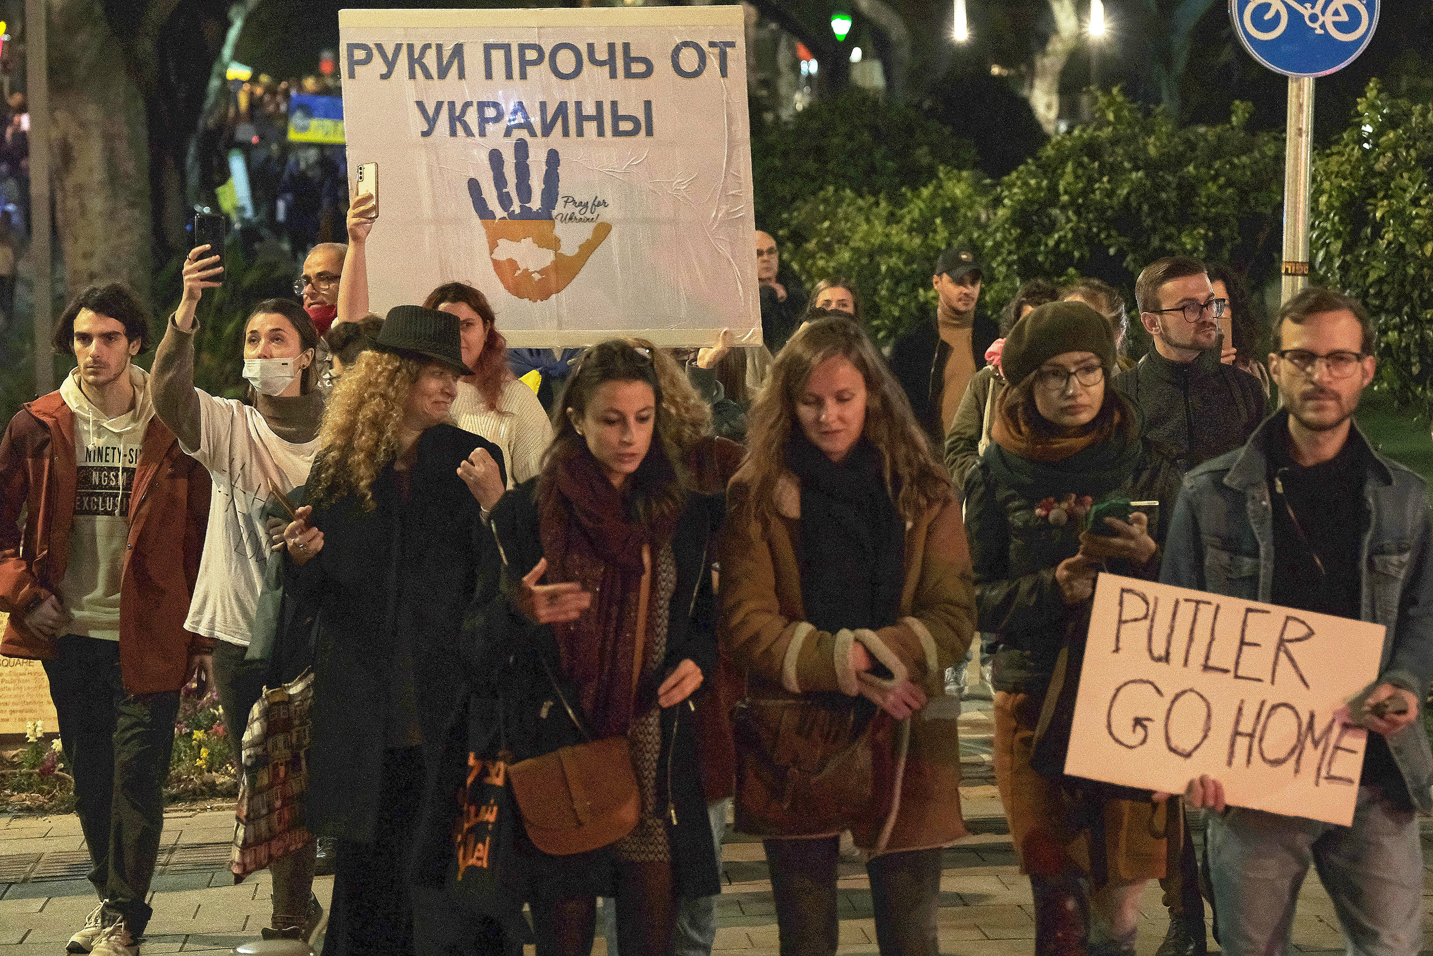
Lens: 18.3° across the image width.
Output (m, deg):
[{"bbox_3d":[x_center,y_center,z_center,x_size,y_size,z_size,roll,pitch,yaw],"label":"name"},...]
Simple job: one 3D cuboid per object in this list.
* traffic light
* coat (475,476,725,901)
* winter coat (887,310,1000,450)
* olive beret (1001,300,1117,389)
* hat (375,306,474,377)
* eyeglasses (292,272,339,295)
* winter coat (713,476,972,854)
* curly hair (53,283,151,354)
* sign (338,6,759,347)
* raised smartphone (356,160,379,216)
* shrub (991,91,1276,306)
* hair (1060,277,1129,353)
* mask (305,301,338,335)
[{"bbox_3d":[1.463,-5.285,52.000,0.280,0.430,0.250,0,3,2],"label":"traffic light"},{"bbox_3d":[-0.200,0.364,7.700,0.440,0.740,0.330,-1,4,-14],"label":"coat"},{"bbox_3d":[0.896,-0.287,17.200,0.500,0.740,0.300,-1,3,-18],"label":"winter coat"},{"bbox_3d":[0.652,-0.255,8.500,0.235,0.155,0.245,-11,3,-14],"label":"olive beret"},{"bbox_3d":[-0.621,-0.290,9.400,0.245,0.122,0.215,21,12,26],"label":"hat"},{"bbox_3d":[-1.112,-0.549,12.600,0.140,0.050,0.140,-6,1,38],"label":"eyeglasses"},{"bbox_3d":[0.237,0.328,8.050,0.460,0.700,0.370,0,3,3],"label":"winter coat"},{"bbox_3d":[-1.565,-0.403,11.350,0.235,0.185,0.230,1,3,10],"label":"curly hair"},{"bbox_3d":[-0.481,-0.869,12.900,1.180,0.980,0.020,-1,-2,0],"label":"sign"},{"bbox_3d":[-0.953,-0.787,12.200,0.073,0.153,0.009,0,4,38],"label":"raised smartphone"},{"bbox_3d":[1.768,-0.508,18.800,1.400,2.200,1.300,0,3,0],"label":"shrub"},{"bbox_3d":[1.127,-0.479,13.300,0.220,0.270,0.230,2,4,30],"label":"hair"},{"bbox_3d":[-1.112,-0.451,12.600,0.130,0.100,0.100,2,3,36],"label":"mask"}]

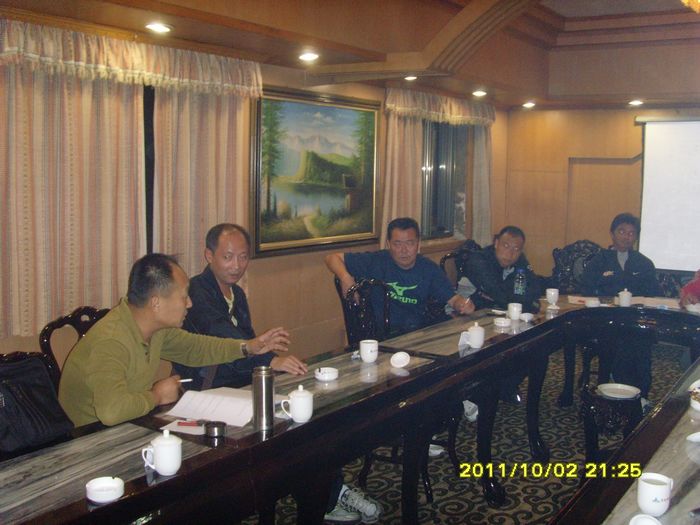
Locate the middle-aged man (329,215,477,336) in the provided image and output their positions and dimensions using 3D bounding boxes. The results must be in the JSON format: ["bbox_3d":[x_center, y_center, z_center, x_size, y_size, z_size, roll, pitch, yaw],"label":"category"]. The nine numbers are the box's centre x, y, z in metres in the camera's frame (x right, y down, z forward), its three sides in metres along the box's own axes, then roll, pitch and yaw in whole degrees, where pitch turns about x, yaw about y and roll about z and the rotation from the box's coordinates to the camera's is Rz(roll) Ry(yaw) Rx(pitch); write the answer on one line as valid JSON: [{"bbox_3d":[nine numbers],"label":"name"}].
[{"bbox_3d":[0.237,0.442,4.180,0.747,1.283,0.687,-1,6,-9],"label":"middle-aged man"}]

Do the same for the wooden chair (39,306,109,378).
[{"bbox_3d":[-0.708,0.704,2.734,0.525,1.071,0.465,4,7,32],"label":"wooden chair"}]

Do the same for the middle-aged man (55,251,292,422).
[{"bbox_3d":[-0.578,0.610,2.700,0.727,1.262,0.667,2,6,17],"label":"middle-aged man"}]

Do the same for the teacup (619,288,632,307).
[{"bbox_3d":[1.649,0.203,4.713,0.080,0.107,0.100,1,6,6],"label":"teacup"}]

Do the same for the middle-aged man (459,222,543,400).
[{"bbox_3d":[0.947,0.399,4.874,0.535,1.222,0.707,0,6,0],"label":"middle-aged man"}]

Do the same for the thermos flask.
[{"bbox_3d":[-0.264,0.409,2.392,0.063,0.189,0.063,0,6,0],"label":"thermos flask"}]

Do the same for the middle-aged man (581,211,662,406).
[{"bbox_3d":[1.773,0.330,5.181,0.525,1.293,0.667,3,7,22],"label":"middle-aged man"}]

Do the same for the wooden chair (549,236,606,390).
[{"bbox_3d":[1.625,0.400,5.543,0.465,1.081,0.525,3,7,23],"label":"wooden chair"}]

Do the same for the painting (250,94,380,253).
[{"bbox_3d":[-0.150,-0.577,5.144,0.061,1.001,1.451,7,9,33],"label":"painting"}]

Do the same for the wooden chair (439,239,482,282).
[{"bbox_3d":[0.852,0.444,5.080,0.465,1.091,0.525,-1,6,-12],"label":"wooden chair"}]

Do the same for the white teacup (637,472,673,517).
[{"bbox_3d":[0.698,0.525,1.799,0.097,0.084,0.075,-5,8,-41],"label":"white teacup"}]

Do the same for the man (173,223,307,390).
[{"bbox_3d":[-0.432,0.539,3.123,0.758,1.313,0.586,5,8,39],"label":"man"}]

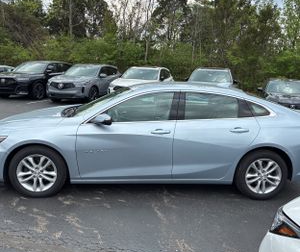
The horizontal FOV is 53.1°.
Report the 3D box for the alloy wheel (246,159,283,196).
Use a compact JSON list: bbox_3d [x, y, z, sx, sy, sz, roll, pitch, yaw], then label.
[{"bbox_3d":[1.451,0.634,3.921,0.470,0.470,0.180,2,11,-4],"label":"alloy wheel"}]

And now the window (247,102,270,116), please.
[{"bbox_3d":[1.377,-0.213,3.808,0.300,0.190,0.050,0,-16,-10],"label":"window"}]

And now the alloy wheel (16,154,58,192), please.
[{"bbox_3d":[-1.369,0.560,3.713,0.470,0.470,0.180,2,11,-4],"label":"alloy wheel"}]

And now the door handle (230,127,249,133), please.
[{"bbox_3d":[1.103,0.057,3.690,0.235,0.050,0.050,2,11,-4],"label":"door handle"}]

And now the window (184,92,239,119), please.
[{"bbox_3d":[0.783,-0.243,3.776,0.690,0.370,0.060,2,-16,-4],"label":"window"}]

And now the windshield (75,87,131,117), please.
[{"bbox_3d":[-0.728,-0.407,4.402,0.950,0.140,1.420,-27,12,2],"label":"windshield"}]

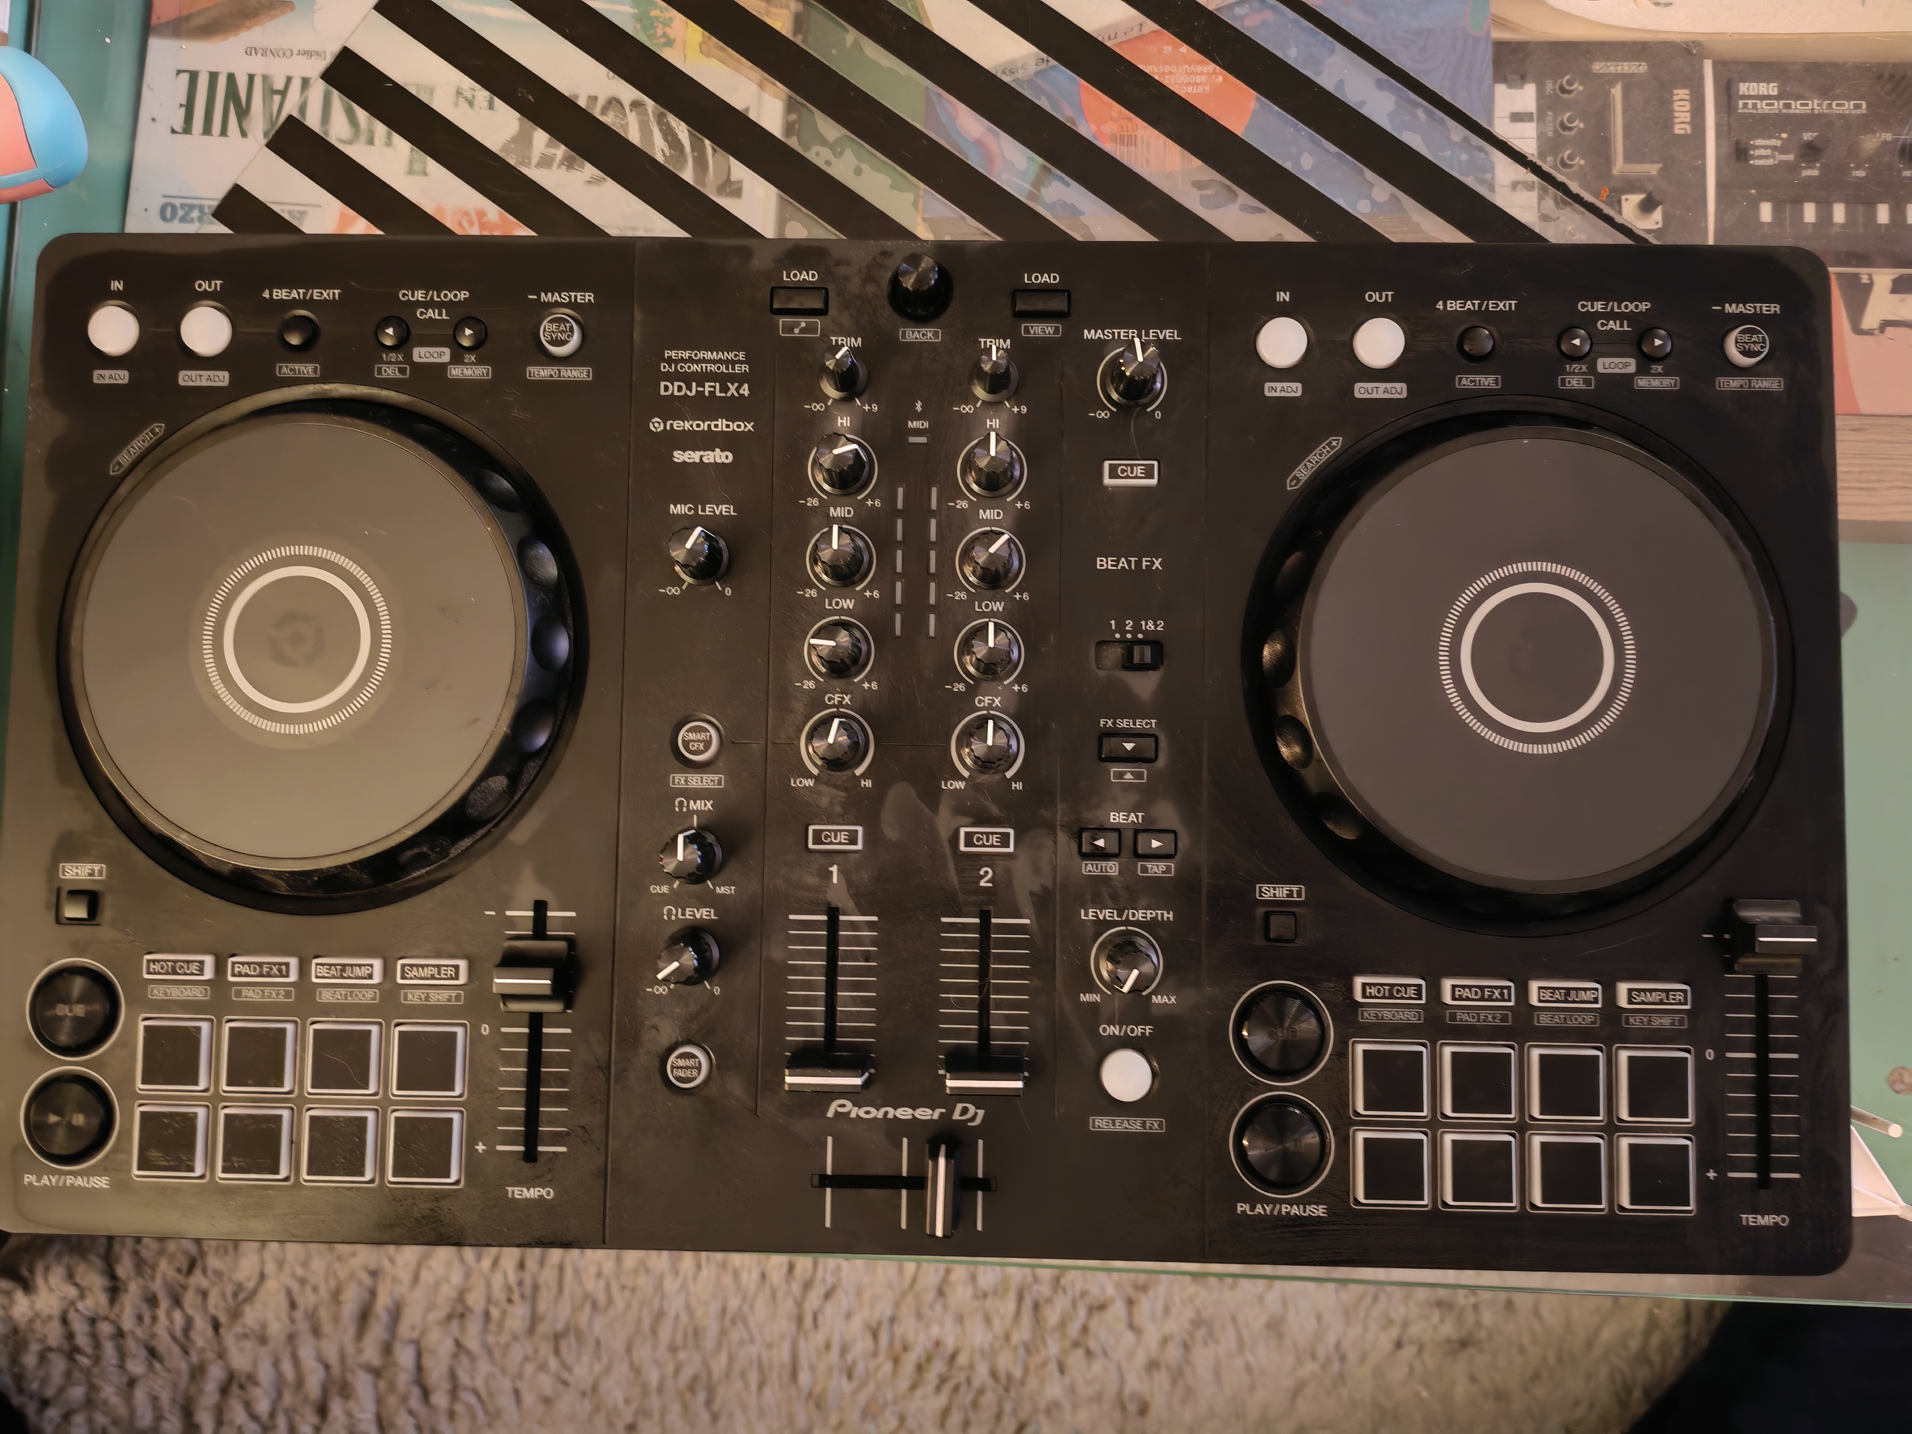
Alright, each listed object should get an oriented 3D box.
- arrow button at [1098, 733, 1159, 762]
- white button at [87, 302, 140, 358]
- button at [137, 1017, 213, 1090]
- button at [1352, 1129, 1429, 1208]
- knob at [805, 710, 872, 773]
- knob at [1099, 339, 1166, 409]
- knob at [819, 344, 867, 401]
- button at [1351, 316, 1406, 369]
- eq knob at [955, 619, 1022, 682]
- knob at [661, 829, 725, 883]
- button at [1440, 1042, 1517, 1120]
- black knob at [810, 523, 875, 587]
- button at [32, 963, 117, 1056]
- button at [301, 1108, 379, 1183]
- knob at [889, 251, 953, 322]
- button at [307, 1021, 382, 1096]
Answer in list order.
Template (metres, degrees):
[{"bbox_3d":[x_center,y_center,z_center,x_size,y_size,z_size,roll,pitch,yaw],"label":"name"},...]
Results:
[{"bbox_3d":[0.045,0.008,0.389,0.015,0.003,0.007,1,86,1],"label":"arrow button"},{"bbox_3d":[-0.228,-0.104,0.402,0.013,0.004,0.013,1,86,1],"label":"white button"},{"bbox_3d":[-0.204,0.088,0.389,0.019,0.003,0.019,1,86,1],"label":"button"},{"bbox_3d":[0.111,0.115,0.379,0.019,0.004,0.019,1,86,1],"label":"button"},{"bbox_3d":[-0.031,0.007,0.383,0.015,0.018,0.015,16,87,2],"label":"knob"},{"bbox_3d":[0.047,-0.090,0.387,0.016,0.018,0.016,-10,86,1],"label":"knob"},{"bbox_3d":[-0.030,-0.091,0.390,0.012,0.017,0.012,0,86,1],"label":"knob"},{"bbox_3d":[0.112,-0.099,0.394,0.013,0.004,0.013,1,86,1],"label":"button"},{"bbox_3d":[0.009,-0.017,0.384,0.016,0.017,0.016,1,86,1],"label":"eq knob"},{"bbox_3d":[-0.069,0.036,0.382,0.015,0.017,0.015,1,86,1],"label":"knob"},{"bbox_3d":[0.134,0.093,0.380,0.019,0.004,0.019,1,86,1],"label":"button"},{"bbox_3d":[-0.031,-0.042,0.387,0.016,0.017,0.016,1,86,1],"label":"black knob"},{"bbox_3d":[-0.231,0.077,0.390,0.023,0.004,0.023,1,86,1],"label":"button"},{"bbox_3d":[-0.160,0.112,0.386,0.019,0.003,0.019,1,86,1],"label":"button"},{"bbox_3d":[-0.010,-0.115,0.394,0.018,0.013,0.018,1,86,1],"label":"knob"},{"bbox_3d":[-0.160,0.089,0.388,0.019,0.003,0.019,1,86,1],"label":"button"}]

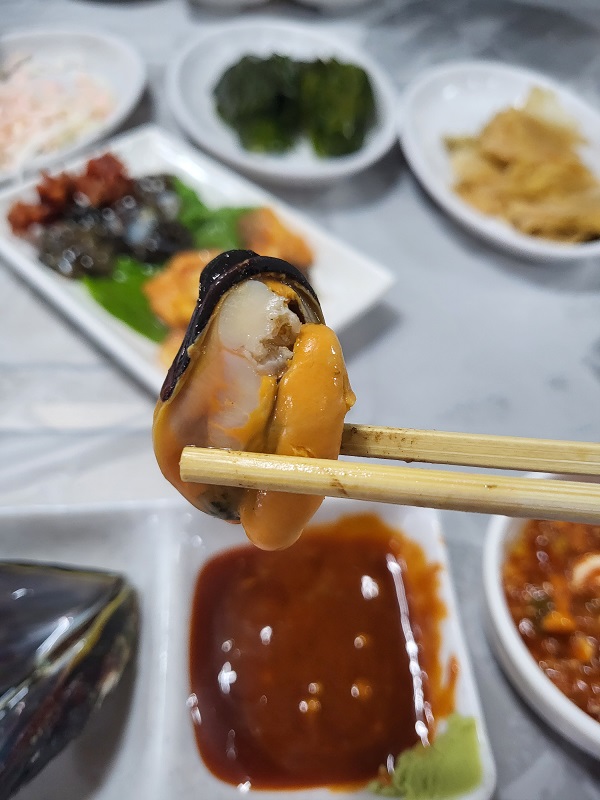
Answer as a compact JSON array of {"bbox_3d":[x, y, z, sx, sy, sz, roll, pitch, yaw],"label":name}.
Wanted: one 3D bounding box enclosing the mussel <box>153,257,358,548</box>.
[{"bbox_3d":[-0.010,0.000,0.124,0.040,0.031,0.061,-3,96,0],"label":"mussel"}]

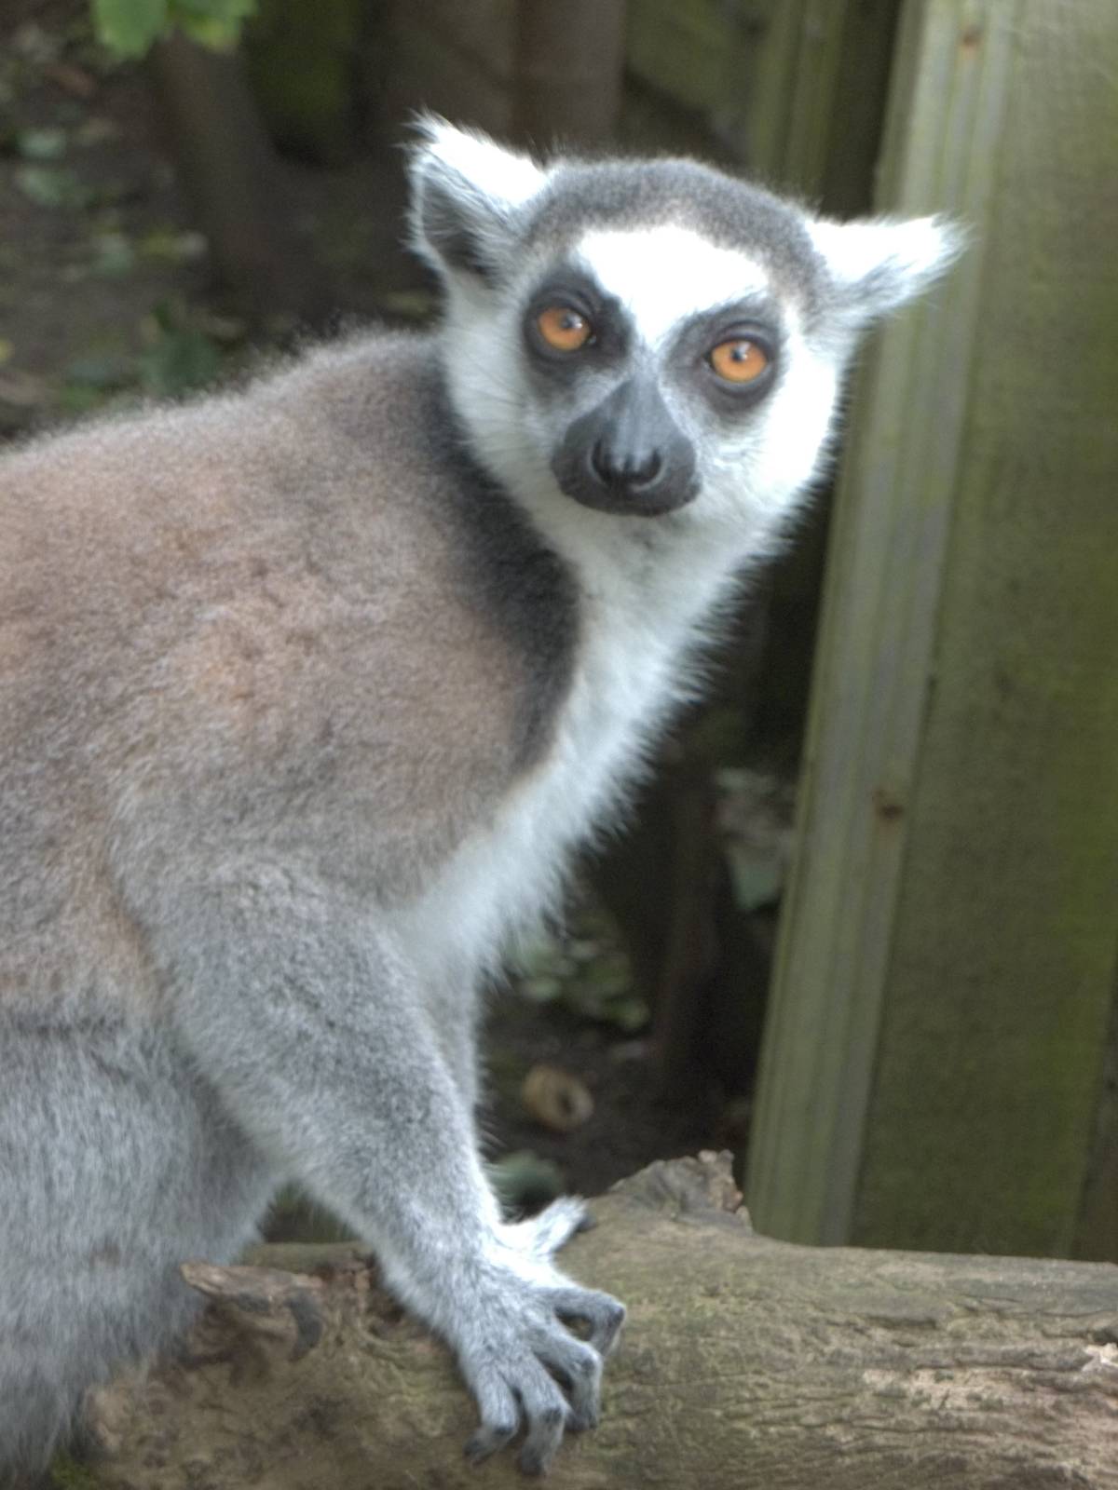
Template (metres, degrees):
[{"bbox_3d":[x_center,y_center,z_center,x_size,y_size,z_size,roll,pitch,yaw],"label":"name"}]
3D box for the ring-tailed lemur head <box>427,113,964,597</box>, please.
[{"bbox_3d":[0.025,-0.090,1.200,0.130,0.103,0.105,10,9,1],"label":"ring-tailed lemur head"}]

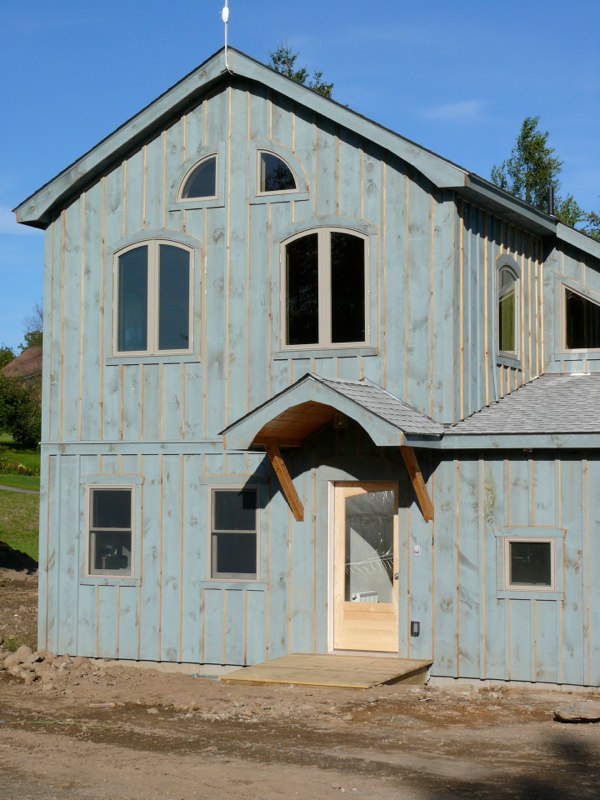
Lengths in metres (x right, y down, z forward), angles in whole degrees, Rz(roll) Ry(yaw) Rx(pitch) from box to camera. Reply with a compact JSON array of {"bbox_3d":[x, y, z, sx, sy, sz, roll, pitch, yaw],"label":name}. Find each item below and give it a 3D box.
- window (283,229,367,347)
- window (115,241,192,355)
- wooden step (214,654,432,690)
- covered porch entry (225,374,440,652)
[{"bbox_3d":[0.319,-1.401,19.982,1.199,1.518,0.100,-1,-3,25],"label":"window"},{"bbox_3d":[-1.925,-1.348,21.009,1.197,1.537,0.100,-1,-3,25],"label":"window"},{"bbox_3d":[0.331,3.222,18.639,1.870,0.210,2.000,-1,-3,25],"label":"wooden step"},{"bbox_3d":[0.453,1.421,18.887,2.330,3.390,1.700,-1,-3,25],"label":"covered porch entry"}]

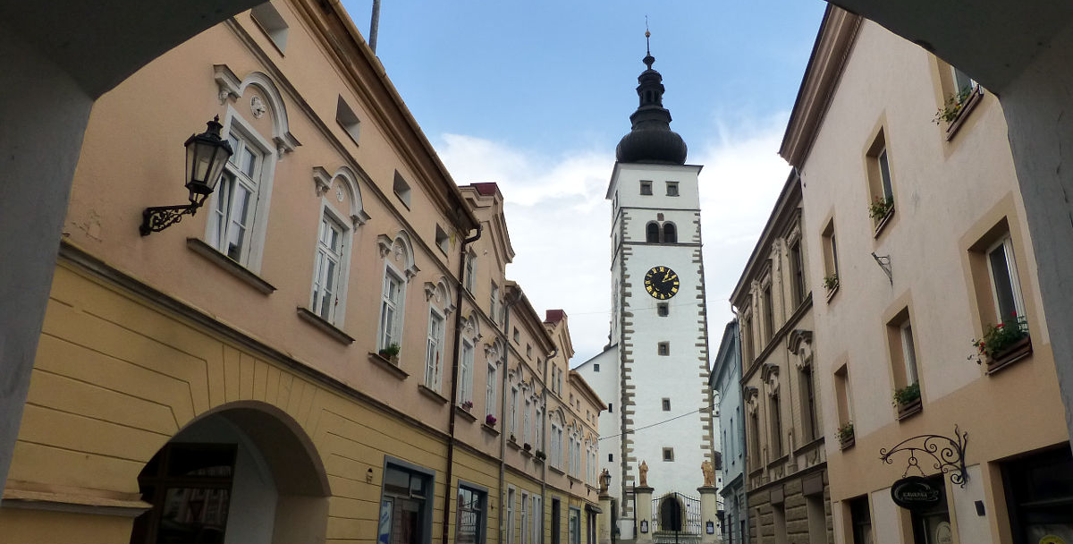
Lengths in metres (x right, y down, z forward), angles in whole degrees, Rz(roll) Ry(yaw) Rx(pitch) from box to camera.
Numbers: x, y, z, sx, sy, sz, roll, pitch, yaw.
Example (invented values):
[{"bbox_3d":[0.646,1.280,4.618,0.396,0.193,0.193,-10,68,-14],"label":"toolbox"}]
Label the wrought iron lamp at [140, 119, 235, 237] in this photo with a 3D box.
[{"bbox_3d":[-3.877,-1.106,8.309,0.880,1.460,0.520,-3,-21,11],"label":"wrought iron lamp"}]

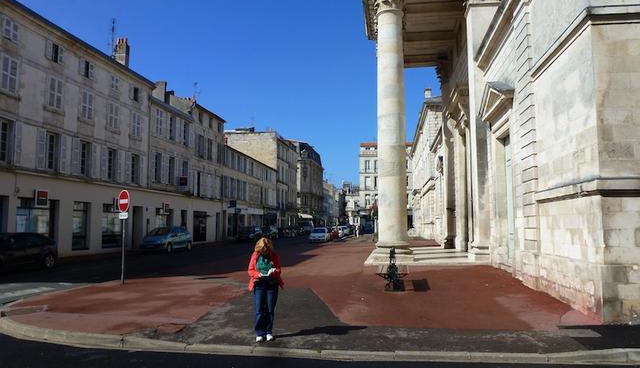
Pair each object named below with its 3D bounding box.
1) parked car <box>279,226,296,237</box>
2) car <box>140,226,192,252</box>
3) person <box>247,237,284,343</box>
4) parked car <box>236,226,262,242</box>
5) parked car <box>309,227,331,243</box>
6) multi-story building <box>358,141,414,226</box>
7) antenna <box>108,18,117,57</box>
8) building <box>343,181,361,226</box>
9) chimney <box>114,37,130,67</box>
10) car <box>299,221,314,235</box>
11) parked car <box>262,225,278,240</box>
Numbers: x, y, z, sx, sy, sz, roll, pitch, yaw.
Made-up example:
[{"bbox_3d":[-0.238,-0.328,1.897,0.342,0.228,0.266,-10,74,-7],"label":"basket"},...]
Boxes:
[{"bbox_3d":[-4.376,6.663,64.895,1.720,1.460,4.100,-1,-5,9],"label":"parked car"},{"bbox_3d":[-9.822,3.609,29.948,1.700,1.550,3.950,-1,-5,9],"label":"car"},{"bbox_3d":[-0.798,1.521,6.819,0.530,1.550,0.420,0,-5,-6],"label":"person"},{"bbox_3d":[-7.357,5.176,48.234,1.780,1.480,4.200,-1,-5,8],"label":"parked car"},{"bbox_3d":[0.242,5.165,47.452,1.680,1.430,3.900,-1,-5,9],"label":"parked car"},{"bbox_3d":[15.757,1.267,99.621,14.000,18.200,12.000,0,-5,5],"label":"multi-story building"},{"bbox_3d":[-14.575,-10.308,32.623,0.600,2.692,0.600,-1,-5,9],"label":"antenna"},{"bbox_3d":[9.865,6.181,121.889,6.000,12.200,8.500,0,-5,5],"label":"building"},{"bbox_3d":[-15.829,-10.501,37.029,0.850,2.500,0.600,-1,-5,8],"label":"chimney"},{"bbox_3d":[-2.210,7.199,75.662,1.900,2.100,4.700,-1,-5,8],"label":"car"},{"bbox_3d":[-6.061,5.660,54.071,1.740,1.600,4.100,-1,-5,9],"label":"parked car"}]

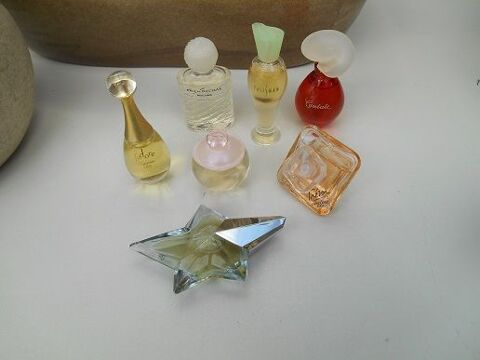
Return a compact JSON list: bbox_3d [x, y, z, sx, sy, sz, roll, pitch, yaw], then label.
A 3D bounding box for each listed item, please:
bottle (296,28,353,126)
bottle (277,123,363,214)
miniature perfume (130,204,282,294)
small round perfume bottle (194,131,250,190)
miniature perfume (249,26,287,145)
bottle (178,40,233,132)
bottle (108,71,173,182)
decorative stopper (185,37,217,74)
[{"bbox_3d":[0.056,-0.063,0.232,0.037,0.064,0.026,3,48,6],"label":"bottle"},{"bbox_3d":[0.045,-0.007,0.204,0.048,0.022,0.055,-5,66,-1],"label":"bottle"},{"bbox_3d":[-0.015,0.029,0.183,0.081,0.021,0.047,-9,48,-5],"label":"miniature perfume"},{"bbox_3d":[-0.012,-0.012,0.208,0.033,0.038,0.033,-6,48,-2],"label":"small round perfume bottle"},{"bbox_3d":[0.016,-0.056,0.220,0.024,0.076,0.021,-1,48,3],"label":"miniature perfume"},{"bbox_3d":[-0.022,-0.064,0.239,0.035,0.062,0.021,-6,48,-2],"label":"bottle"},{"bbox_3d":[-0.057,-0.027,0.202,0.028,0.071,0.027,-14,49,-9],"label":"bottle"},{"bbox_3d":[-0.023,-0.077,0.225,0.022,0.022,0.022,-2,48,2],"label":"decorative stopper"}]

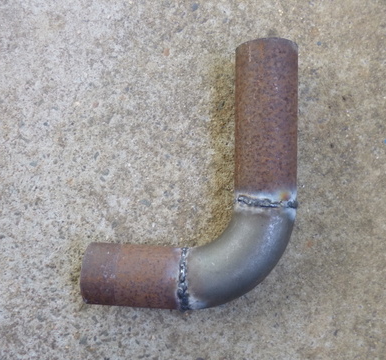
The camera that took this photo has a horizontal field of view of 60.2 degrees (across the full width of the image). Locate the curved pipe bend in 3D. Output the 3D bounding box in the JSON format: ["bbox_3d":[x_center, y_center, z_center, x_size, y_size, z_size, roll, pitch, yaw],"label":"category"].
[{"bbox_3d":[-0.001,0.001,0.332,0.204,0.061,0.258,0,89,0],"label":"curved pipe bend"}]

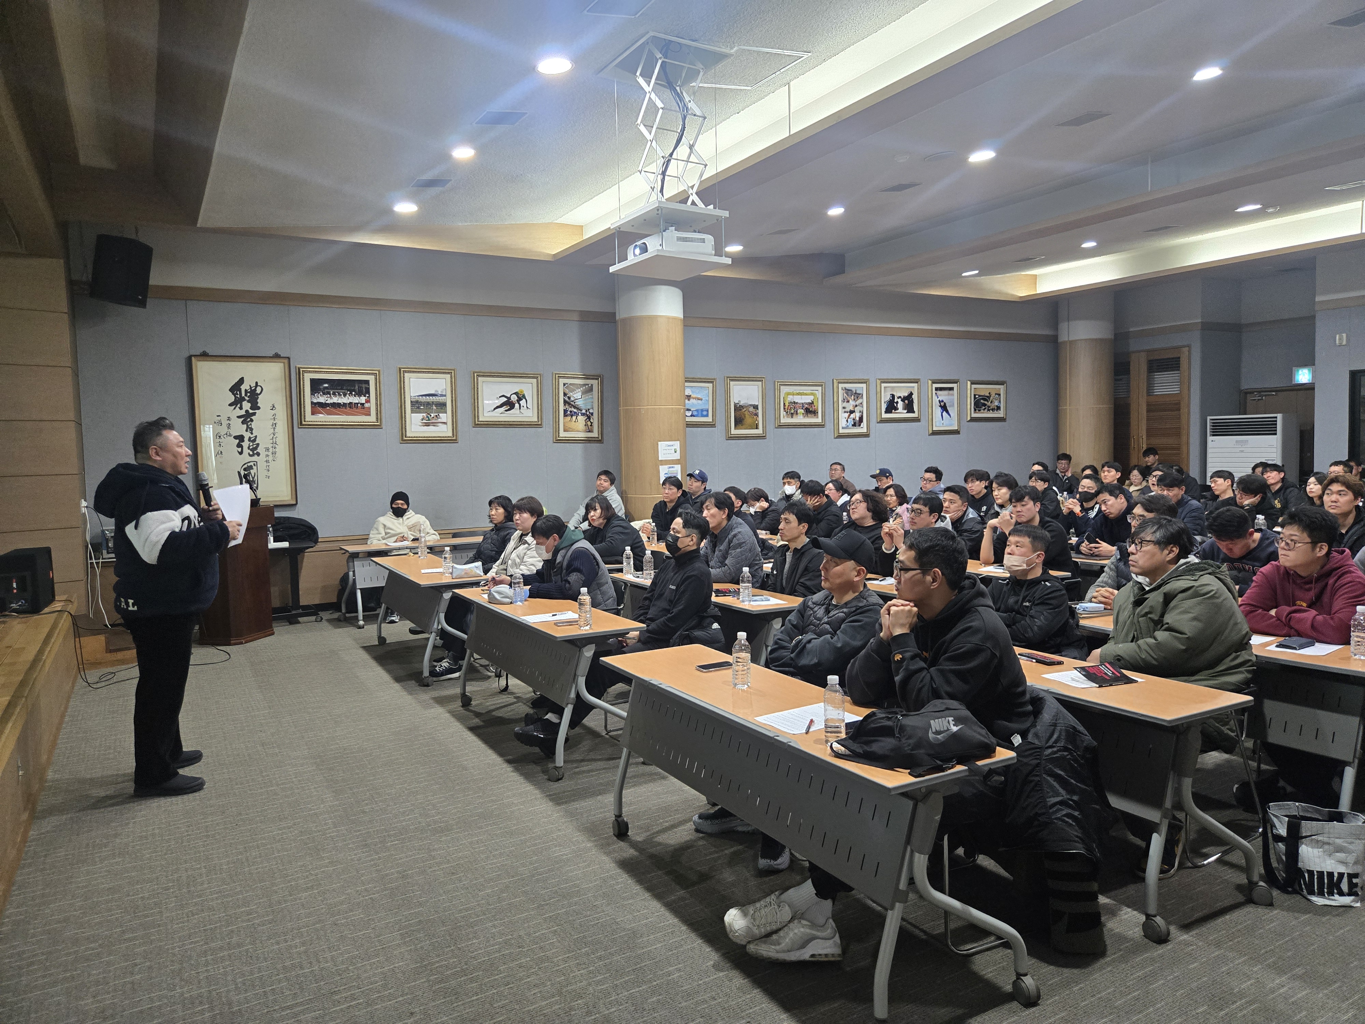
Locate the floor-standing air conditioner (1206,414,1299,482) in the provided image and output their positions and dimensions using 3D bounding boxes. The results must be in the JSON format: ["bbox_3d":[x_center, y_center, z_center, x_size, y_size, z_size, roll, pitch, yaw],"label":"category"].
[{"bbox_3d":[8.297,-0.461,13.224,0.460,1.874,1.038,-4,5,-29],"label":"floor-standing air conditioner"}]

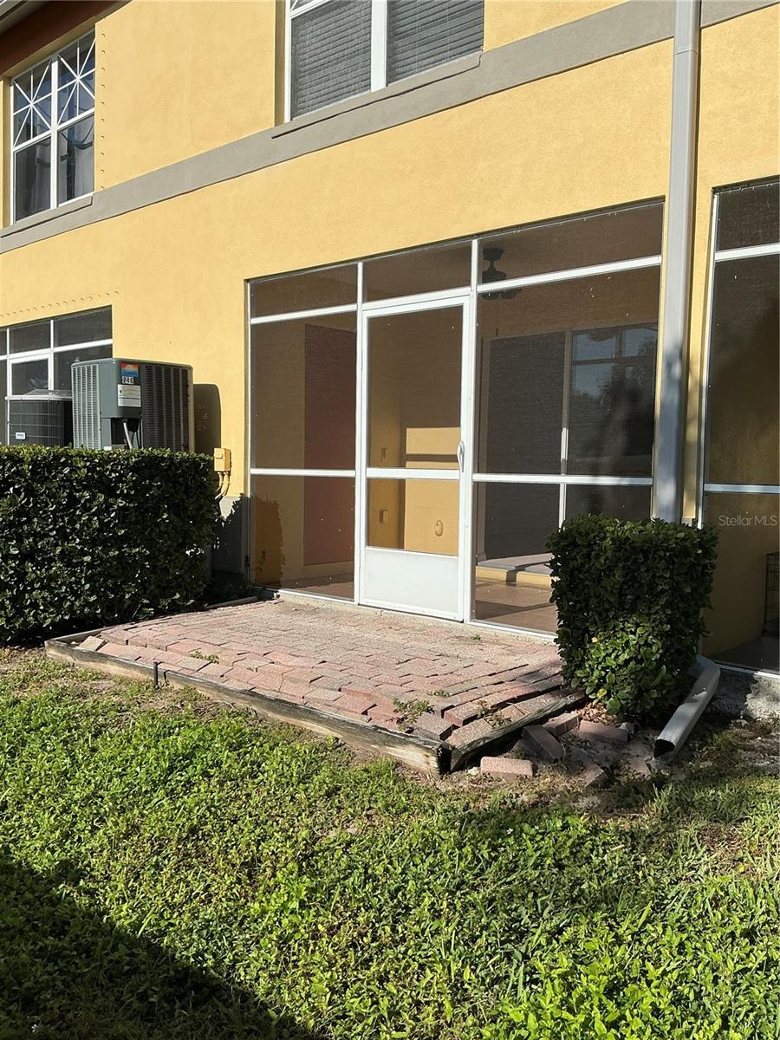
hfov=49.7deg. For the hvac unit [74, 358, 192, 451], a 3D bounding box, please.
[{"bbox_3d":[-2.069,-0.819,6.761,0.690,0.830,0.700,5,6,41],"label":"hvac unit"}]

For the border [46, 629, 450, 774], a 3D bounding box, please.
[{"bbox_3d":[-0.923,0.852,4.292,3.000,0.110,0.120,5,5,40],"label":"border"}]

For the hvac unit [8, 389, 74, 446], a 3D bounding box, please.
[{"bbox_3d":[-2.925,-0.804,7.441,0.670,0.680,0.670,3,5,29],"label":"hvac unit"}]

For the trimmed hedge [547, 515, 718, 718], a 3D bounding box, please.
[{"bbox_3d":[1.192,0.464,4.073,0.570,0.880,0.610,5,6,41],"label":"trimmed hedge"}]

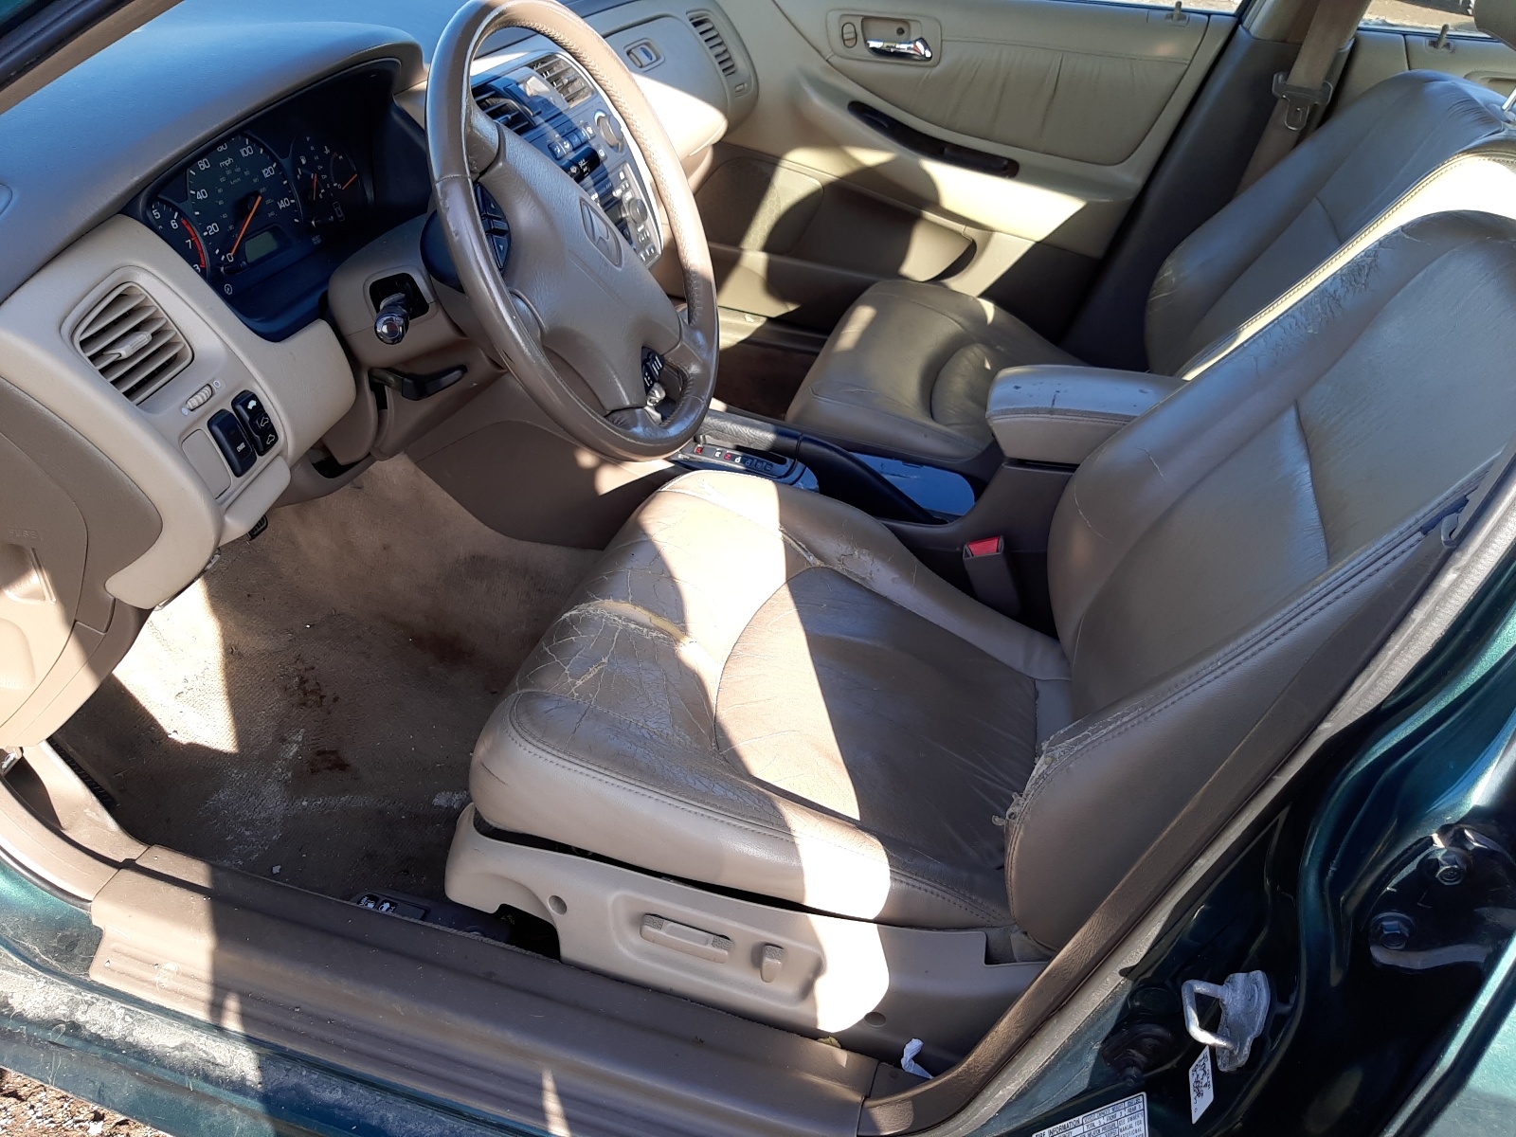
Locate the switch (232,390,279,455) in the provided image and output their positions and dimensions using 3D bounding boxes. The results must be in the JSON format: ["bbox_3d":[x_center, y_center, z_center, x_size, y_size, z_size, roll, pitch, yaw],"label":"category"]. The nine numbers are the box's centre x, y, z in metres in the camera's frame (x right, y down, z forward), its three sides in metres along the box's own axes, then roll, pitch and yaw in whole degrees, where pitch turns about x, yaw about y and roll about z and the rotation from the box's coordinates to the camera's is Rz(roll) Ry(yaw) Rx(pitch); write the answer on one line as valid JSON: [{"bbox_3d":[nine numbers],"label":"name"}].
[{"bbox_3d":[-0.387,-0.111,0.875,0.014,0.044,0.024,-9,30,16],"label":"switch"}]

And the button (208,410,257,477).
[{"bbox_3d":[-0.392,-0.092,0.846,0.014,0.044,0.024,-9,30,16],"label":"button"}]

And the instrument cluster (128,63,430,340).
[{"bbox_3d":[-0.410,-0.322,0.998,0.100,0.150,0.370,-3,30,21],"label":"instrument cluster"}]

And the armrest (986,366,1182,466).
[{"bbox_3d":[0.394,-0.160,1.278,0.270,0.072,0.138,7,33,15],"label":"armrest"}]

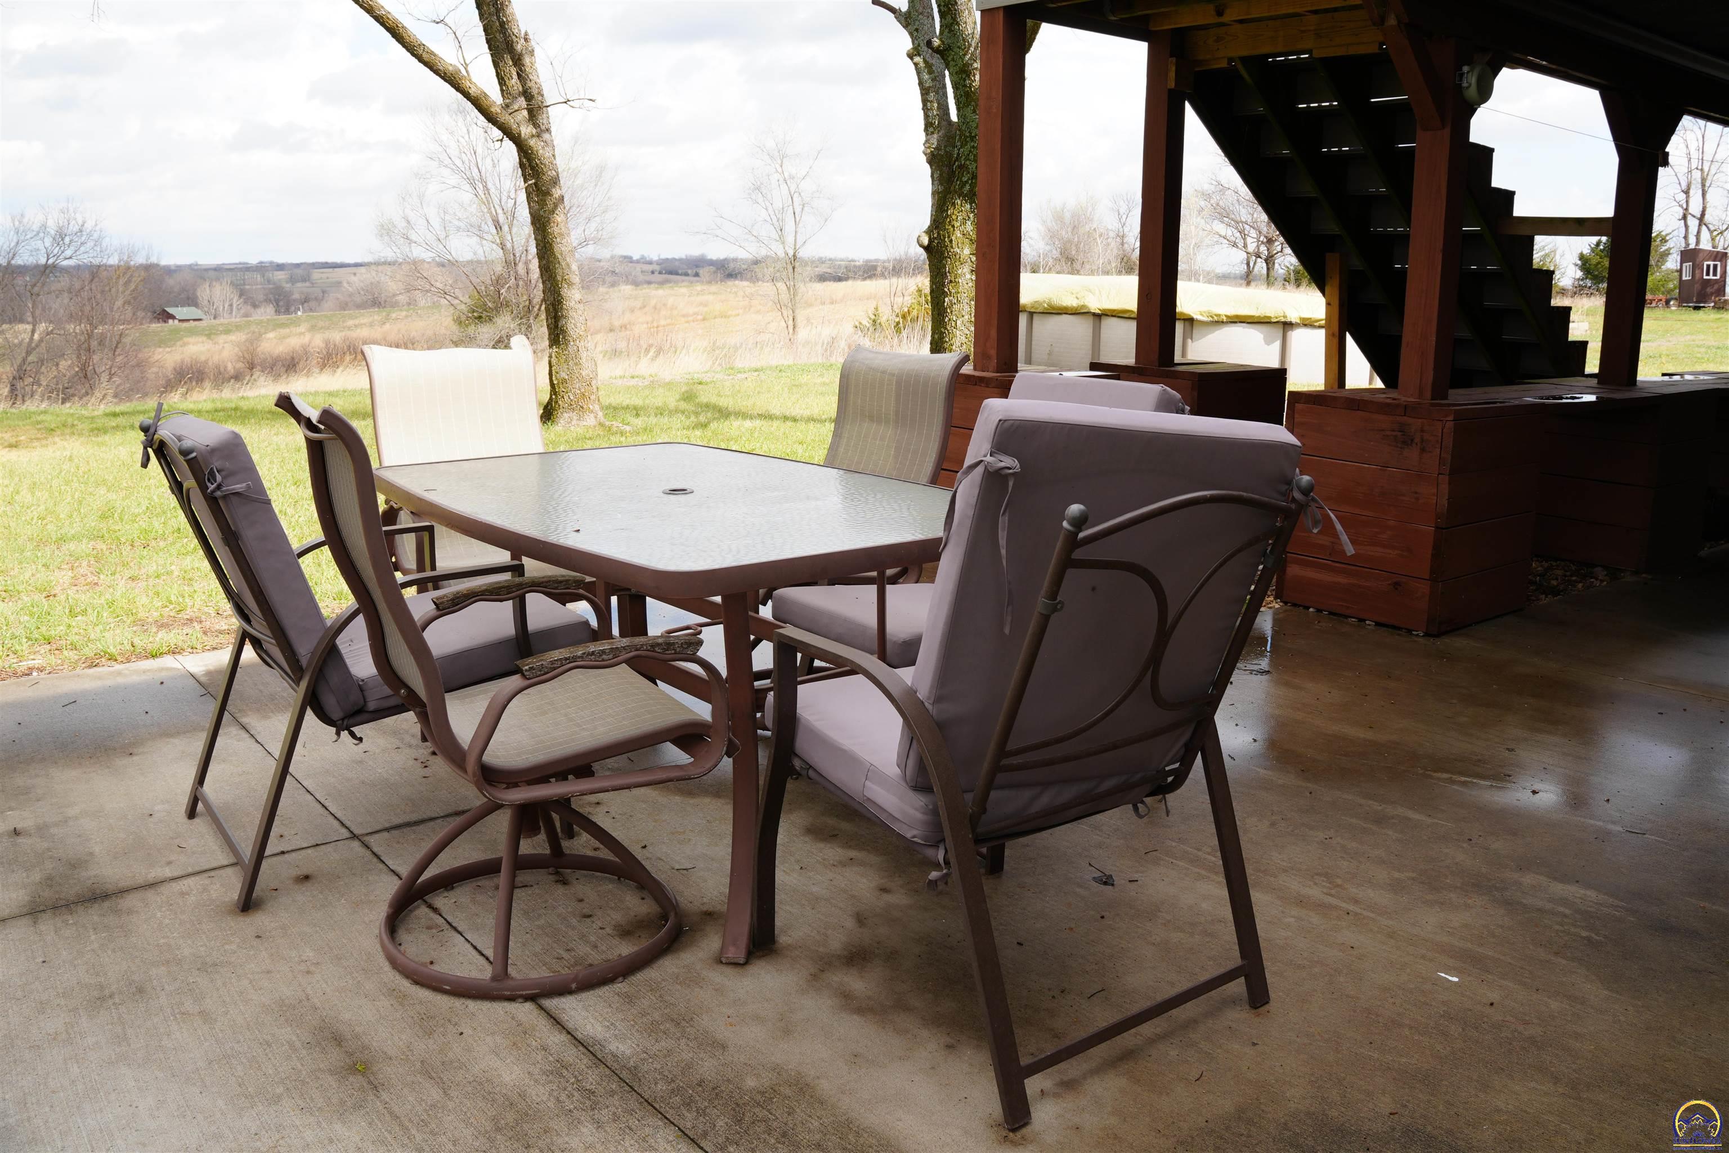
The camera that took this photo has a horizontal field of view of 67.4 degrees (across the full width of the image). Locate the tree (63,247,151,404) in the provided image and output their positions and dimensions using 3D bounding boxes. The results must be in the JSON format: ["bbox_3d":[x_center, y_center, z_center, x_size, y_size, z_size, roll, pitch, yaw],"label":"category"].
[{"bbox_3d":[-15.209,-5.094,26.000,1.840,3.250,1.840,0,13,0],"label":"tree"}]

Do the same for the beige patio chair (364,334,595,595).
[{"bbox_3d":[-1.118,-0.157,3.833,0.620,1.030,0.660,-8,15,-32],"label":"beige patio chair"}]

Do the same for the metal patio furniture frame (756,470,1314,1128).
[{"bbox_3d":[0.250,0.217,2.215,0.610,1.020,0.760,-9,16,-36],"label":"metal patio furniture frame"}]

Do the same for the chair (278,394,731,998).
[{"bbox_3d":[-0.650,0.173,2.379,0.660,1.030,0.620,-8,15,-31],"label":"chair"}]

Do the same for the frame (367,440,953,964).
[{"bbox_3d":[-0.450,0.140,3.216,1.070,0.725,1.700,-10,16,-37],"label":"frame"}]

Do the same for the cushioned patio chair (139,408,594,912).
[{"bbox_3d":[-1.103,0.096,2.852,0.760,0.970,0.610,-9,16,-35],"label":"cushioned patio chair"}]

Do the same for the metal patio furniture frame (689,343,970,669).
[{"bbox_3d":[-0.127,-0.075,3.478,0.660,1.030,0.620,-8,15,-33],"label":"metal patio furniture frame"}]

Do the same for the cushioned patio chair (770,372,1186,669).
[{"bbox_3d":[0.288,0.016,3.167,0.780,0.990,0.610,-8,15,-31],"label":"cushioned patio chair"}]

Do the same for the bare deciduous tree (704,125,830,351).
[{"bbox_3d":[-1.969,-7.063,27.000,2.670,4.580,2.670,0,13,0],"label":"bare deciduous tree"}]

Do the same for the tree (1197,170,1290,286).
[{"bbox_3d":[19.333,-17.478,65.000,5.420,6.090,5.420,0,13,0],"label":"tree"}]

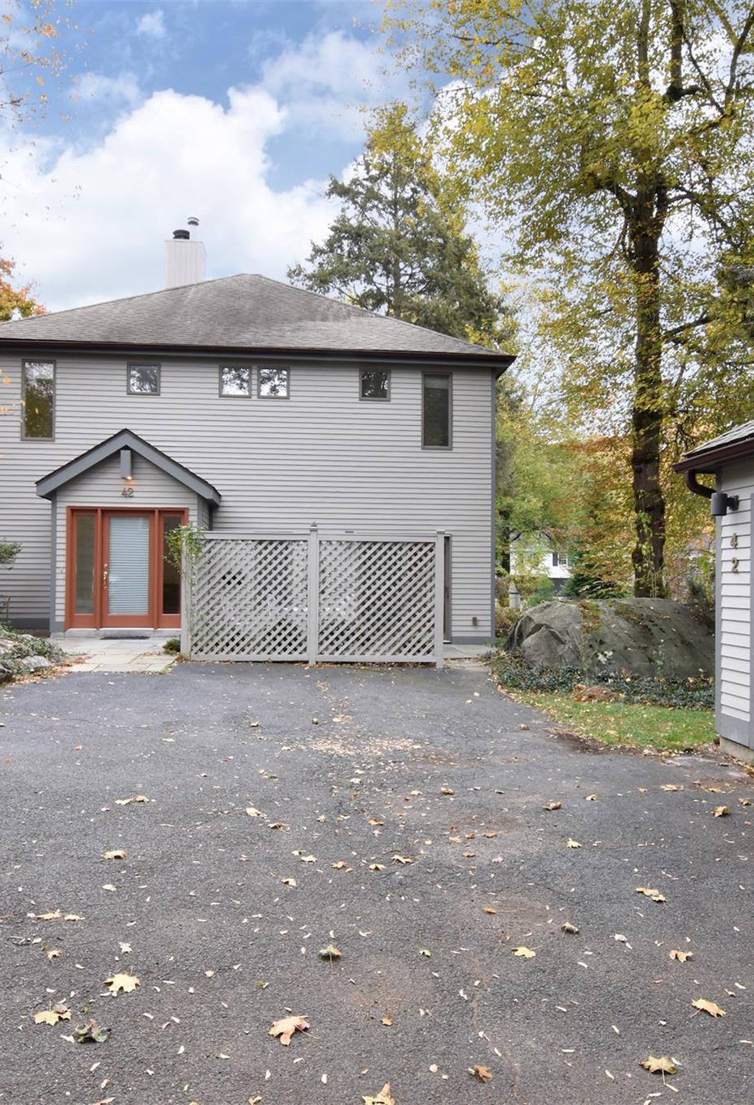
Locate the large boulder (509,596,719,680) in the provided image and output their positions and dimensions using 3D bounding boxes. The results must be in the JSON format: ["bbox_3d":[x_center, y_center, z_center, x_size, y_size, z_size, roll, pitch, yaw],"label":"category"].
[{"bbox_3d":[3.746,1.210,11.063,3.300,1.100,2.600,0,-2,0],"label":"large boulder"}]

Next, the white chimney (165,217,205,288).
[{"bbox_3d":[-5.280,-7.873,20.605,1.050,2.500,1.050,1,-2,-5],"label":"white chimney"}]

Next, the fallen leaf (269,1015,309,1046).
[{"bbox_3d":[-0.287,1.545,2.388,0.135,0.030,0.130,0,-2,0],"label":"fallen leaf"}]

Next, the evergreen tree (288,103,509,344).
[{"bbox_3d":[0.942,-7.917,29.313,9.200,20.000,9.200,0,-2,0],"label":"evergreen tree"}]

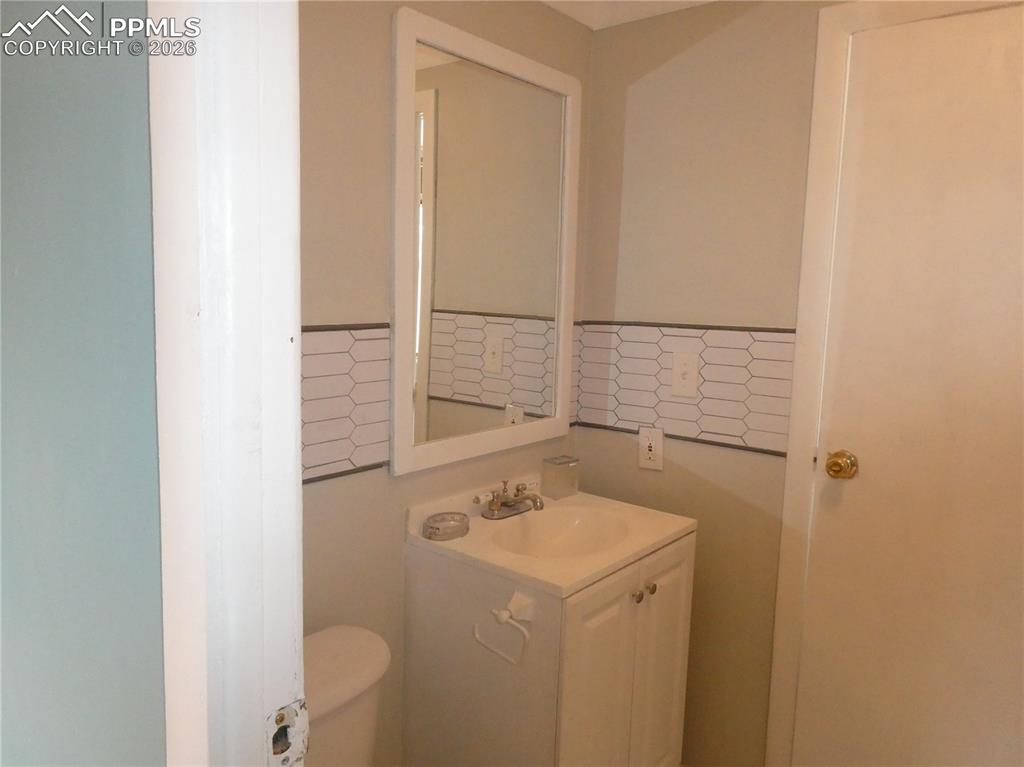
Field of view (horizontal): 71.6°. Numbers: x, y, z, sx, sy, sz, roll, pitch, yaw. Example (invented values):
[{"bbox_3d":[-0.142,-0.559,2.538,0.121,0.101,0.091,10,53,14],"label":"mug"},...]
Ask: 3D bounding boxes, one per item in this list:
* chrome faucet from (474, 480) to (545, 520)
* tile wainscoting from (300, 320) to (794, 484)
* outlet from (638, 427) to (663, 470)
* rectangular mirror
[{"bbox_3d":[0.025,0.295,1.797,0.147,0.080,0.245,7,10,40],"label":"chrome faucet"},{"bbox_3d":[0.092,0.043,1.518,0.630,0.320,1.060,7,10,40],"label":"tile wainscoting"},{"bbox_3d":[0.386,0.183,1.976,0.074,0.118,0.010,7,10,40],"label":"outlet"},{"bbox_3d":[-0.042,-0.317,1.773,0.024,0.990,0.647,7,10,40],"label":"rectangular mirror"}]

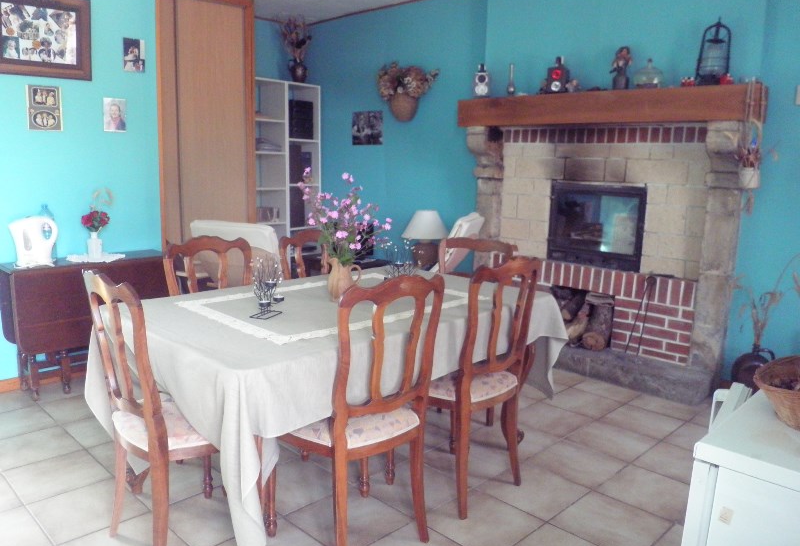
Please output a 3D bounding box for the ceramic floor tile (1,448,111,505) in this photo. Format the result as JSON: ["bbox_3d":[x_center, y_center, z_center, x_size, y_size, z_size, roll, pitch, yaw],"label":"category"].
[{"bbox_3d":[-1.416,0.840,2.494,0.340,0.010,0.340,-8,13,-44],"label":"ceramic floor tile"}]

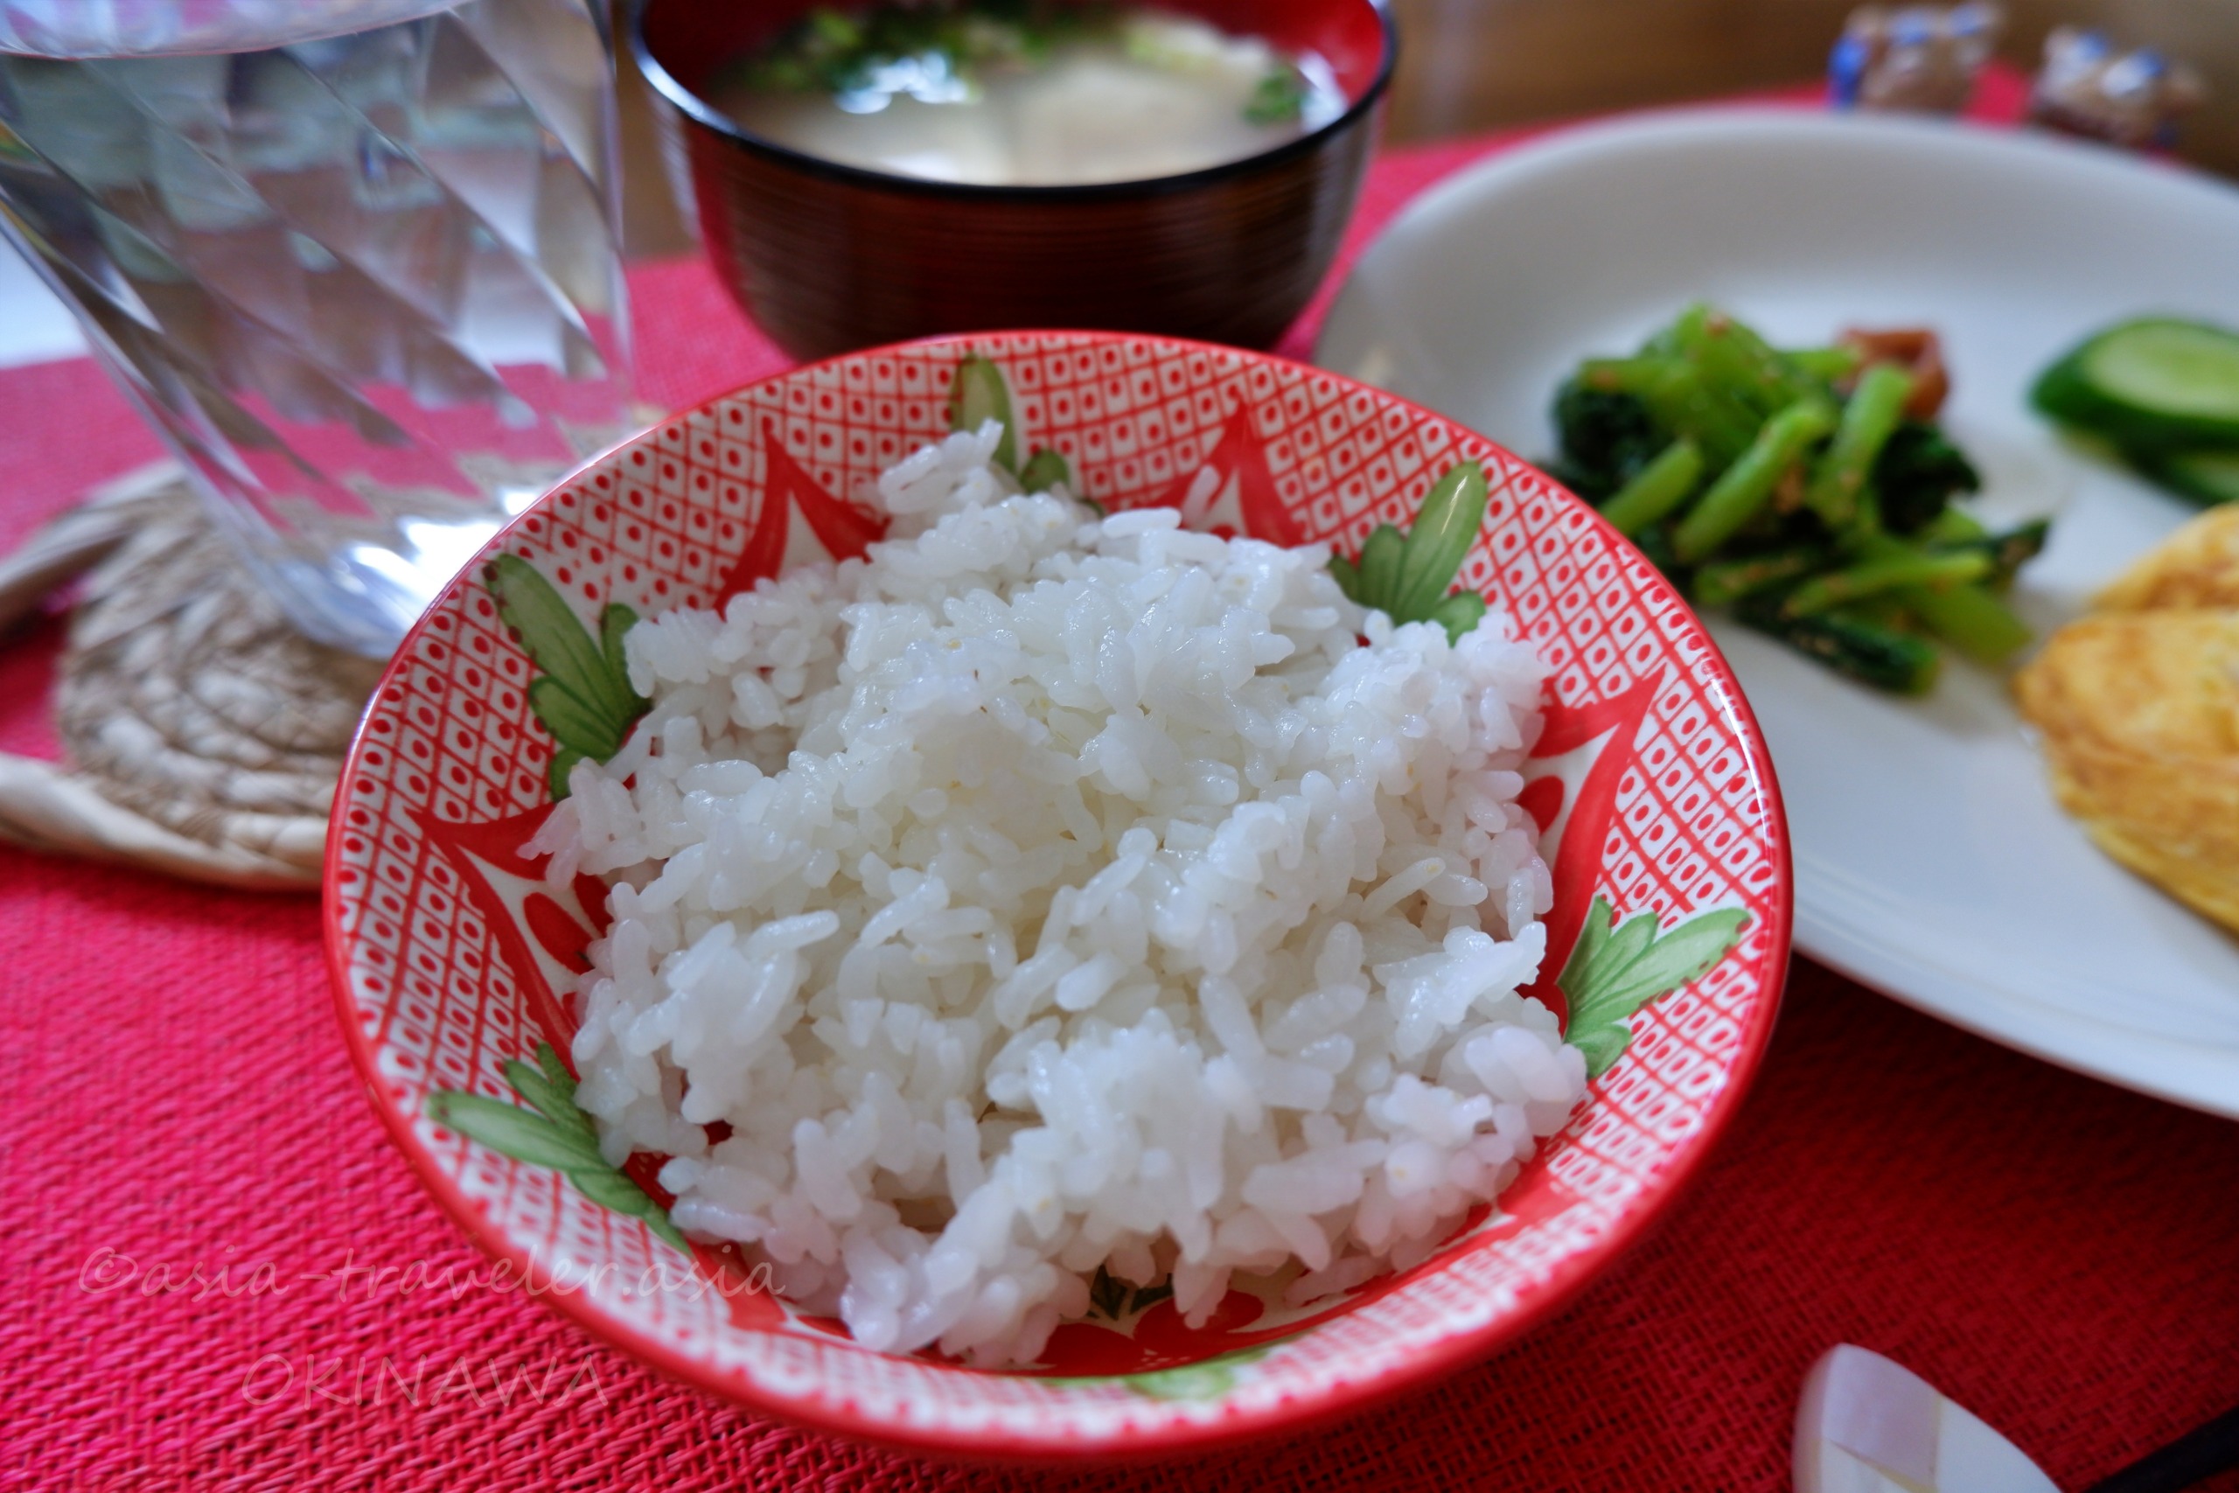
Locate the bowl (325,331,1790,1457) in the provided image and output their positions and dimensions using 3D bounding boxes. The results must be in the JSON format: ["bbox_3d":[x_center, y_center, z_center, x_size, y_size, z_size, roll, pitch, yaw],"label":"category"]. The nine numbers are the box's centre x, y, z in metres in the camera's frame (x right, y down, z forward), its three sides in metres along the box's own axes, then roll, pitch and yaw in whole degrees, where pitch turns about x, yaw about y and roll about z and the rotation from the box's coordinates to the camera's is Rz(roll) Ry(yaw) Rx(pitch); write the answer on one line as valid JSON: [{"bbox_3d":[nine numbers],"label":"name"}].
[{"bbox_3d":[-0.005,0.017,0.150,0.124,0.060,0.124,1,48,-1],"label":"bowl"}]

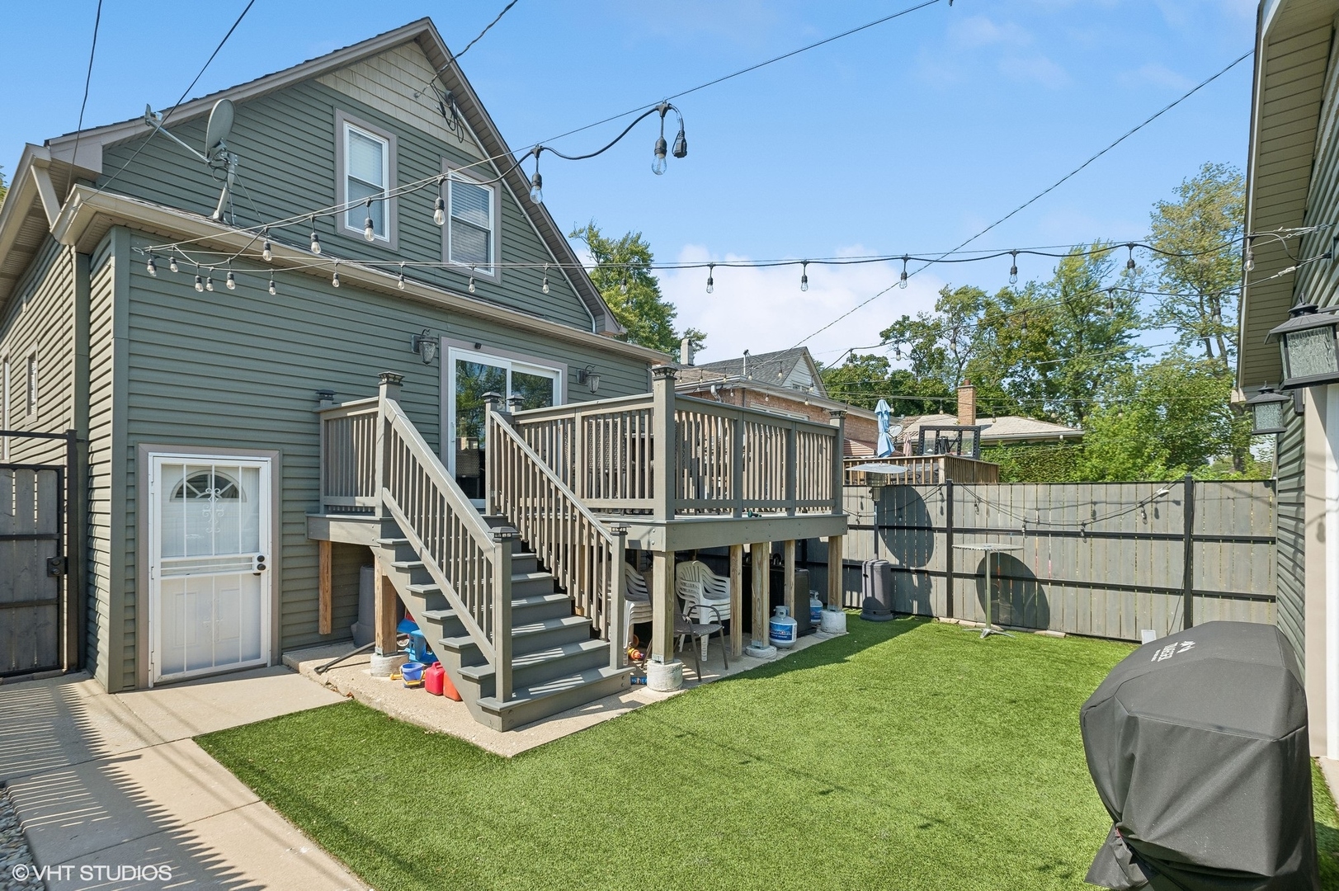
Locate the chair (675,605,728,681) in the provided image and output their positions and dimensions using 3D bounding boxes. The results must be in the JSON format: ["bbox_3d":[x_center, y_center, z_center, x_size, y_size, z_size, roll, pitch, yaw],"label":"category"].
[{"bbox_3d":[0.135,1.683,6.030,0.700,0.900,0.580,-2,-3,39],"label":"chair"}]

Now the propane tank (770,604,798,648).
[{"bbox_3d":[1.254,1.995,6.950,0.310,0.460,0.310,0,-3,10],"label":"propane tank"}]

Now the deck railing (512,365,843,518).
[{"bbox_3d":[0.271,0.110,7.450,2.120,1.280,3.600,-2,-3,39],"label":"deck railing"}]

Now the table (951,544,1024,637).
[{"bbox_3d":[3.919,1.775,7.800,0.770,1.070,0.770,-1,-3,17],"label":"table"}]

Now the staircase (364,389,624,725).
[{"bbox_3d":[-1.478,0.800,5.500,1.950,2.550,1.360,-2,-3,39],"label":"staircase"}]

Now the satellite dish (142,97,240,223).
[{"bbox_3d":[-4.323,-2.589,5.720,0.660,1.030,0.520,1,-3,-17],"label":"satellite dish"}]

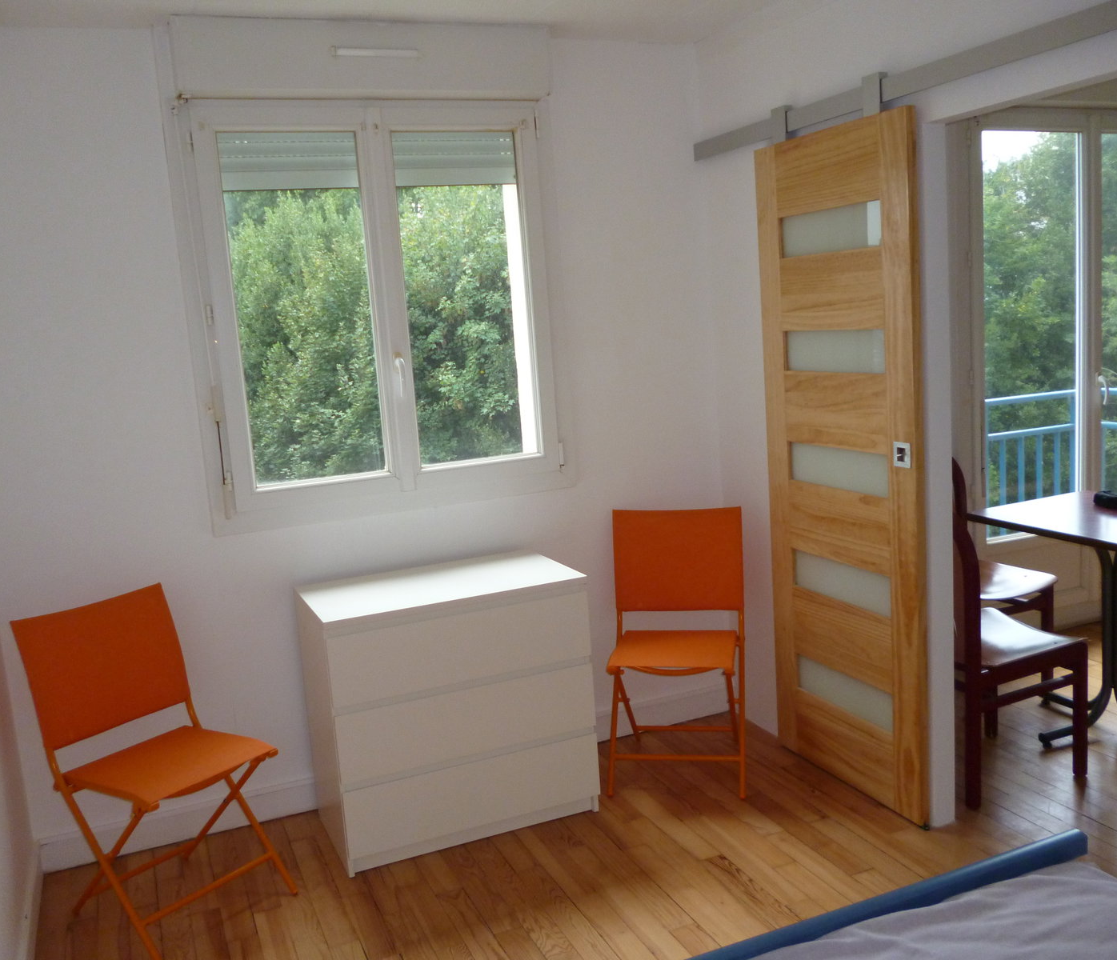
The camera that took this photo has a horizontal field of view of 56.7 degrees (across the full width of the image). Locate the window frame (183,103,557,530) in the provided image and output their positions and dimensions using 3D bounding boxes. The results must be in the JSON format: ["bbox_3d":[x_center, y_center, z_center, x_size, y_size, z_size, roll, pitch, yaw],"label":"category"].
[{"bbox_3d":[-0.566,-0.569,3.418,1.190,1.310,0.100,-8,9,-21],"label":"window frame"}]

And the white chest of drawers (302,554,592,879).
[{"bbox_3d":[-0.356,0.707,3.339,0.800,0.778,0.478,-8,9,-22],"label":"white chest of drawers"}]

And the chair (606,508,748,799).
[{"bbox_3d":[0.401,0.573,3.540,0.455,0.870,0.520,-2,9,13],"label":"chair"}]

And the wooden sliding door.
[{"bbox_3d":[0.880,-0.027,3.237,0.042,2.050,0.710,-8,9,-23],"label":"wooden sliding door"}]

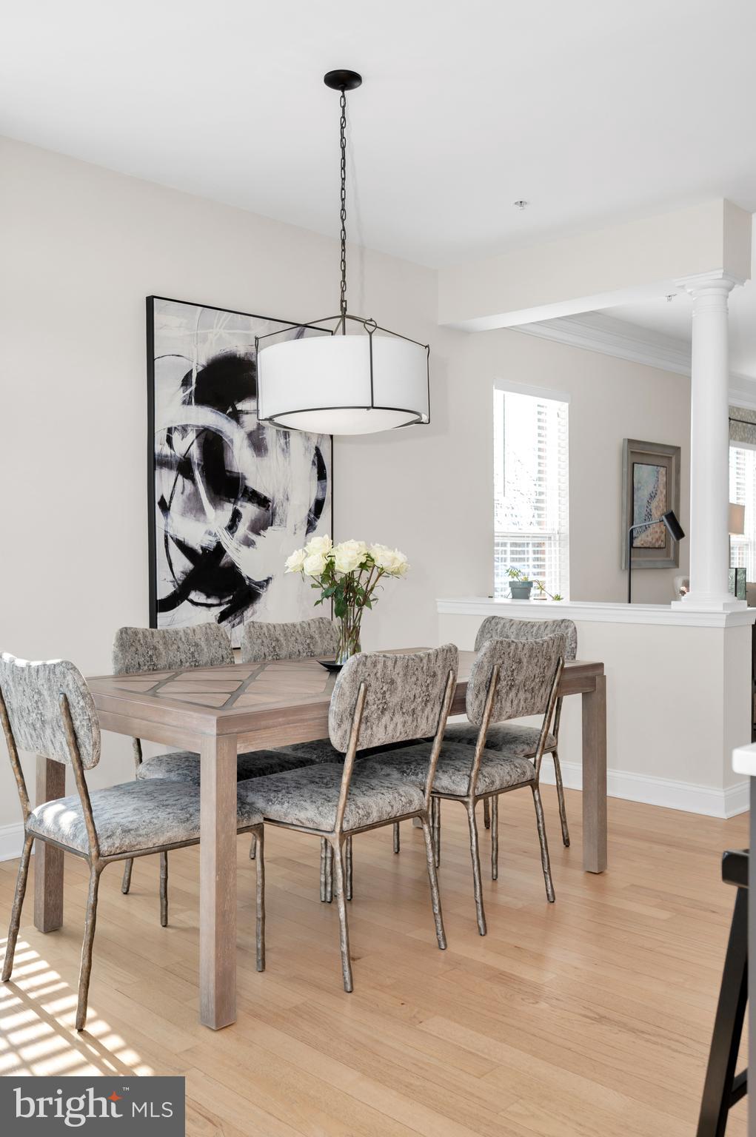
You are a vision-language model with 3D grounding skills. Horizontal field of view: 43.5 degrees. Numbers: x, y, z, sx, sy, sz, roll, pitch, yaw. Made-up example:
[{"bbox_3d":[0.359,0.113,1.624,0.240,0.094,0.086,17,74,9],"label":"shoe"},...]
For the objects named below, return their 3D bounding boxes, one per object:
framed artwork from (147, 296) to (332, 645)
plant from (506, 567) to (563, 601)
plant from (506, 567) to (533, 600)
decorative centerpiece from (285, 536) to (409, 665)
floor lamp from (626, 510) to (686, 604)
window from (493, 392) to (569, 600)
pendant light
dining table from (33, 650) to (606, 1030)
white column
[{"bbox_3d":[-0.603,-0.392,4.316,0.050,1.500,1.036,0,1,45],"label":"framed artwork"},{"bbox_3d":[0.913,0.110,5.501,0.330,0.210,0.200,0,0,0],"label":"plant"},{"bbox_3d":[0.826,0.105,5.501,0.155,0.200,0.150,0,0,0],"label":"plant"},{"bbox_3d":[-0.106,0.115,3.231,0.425,0.450,0.390,0,0,0],"label":"decorative centerpiece"},{"bbox_3d":[1.683,0.369,5.902,0.450,1.455,0.250,0,0,0],"label":"floor lamp"},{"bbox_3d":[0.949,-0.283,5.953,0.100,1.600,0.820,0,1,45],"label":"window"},{"bbox_3d":[-0.115,-1.034,3.154,0.590,1.185,0.590,0,0,0],"label":"pendant light"},{"bbox_3d":[-0.114,0.734,3.236,0.965,0.762,1.750,0,1,45],"label":"dining table"},{"bbox_3d":[1.507,-0.562,4.303,0.245,1.500,0.245,0,1,45],"label":"white column"}]

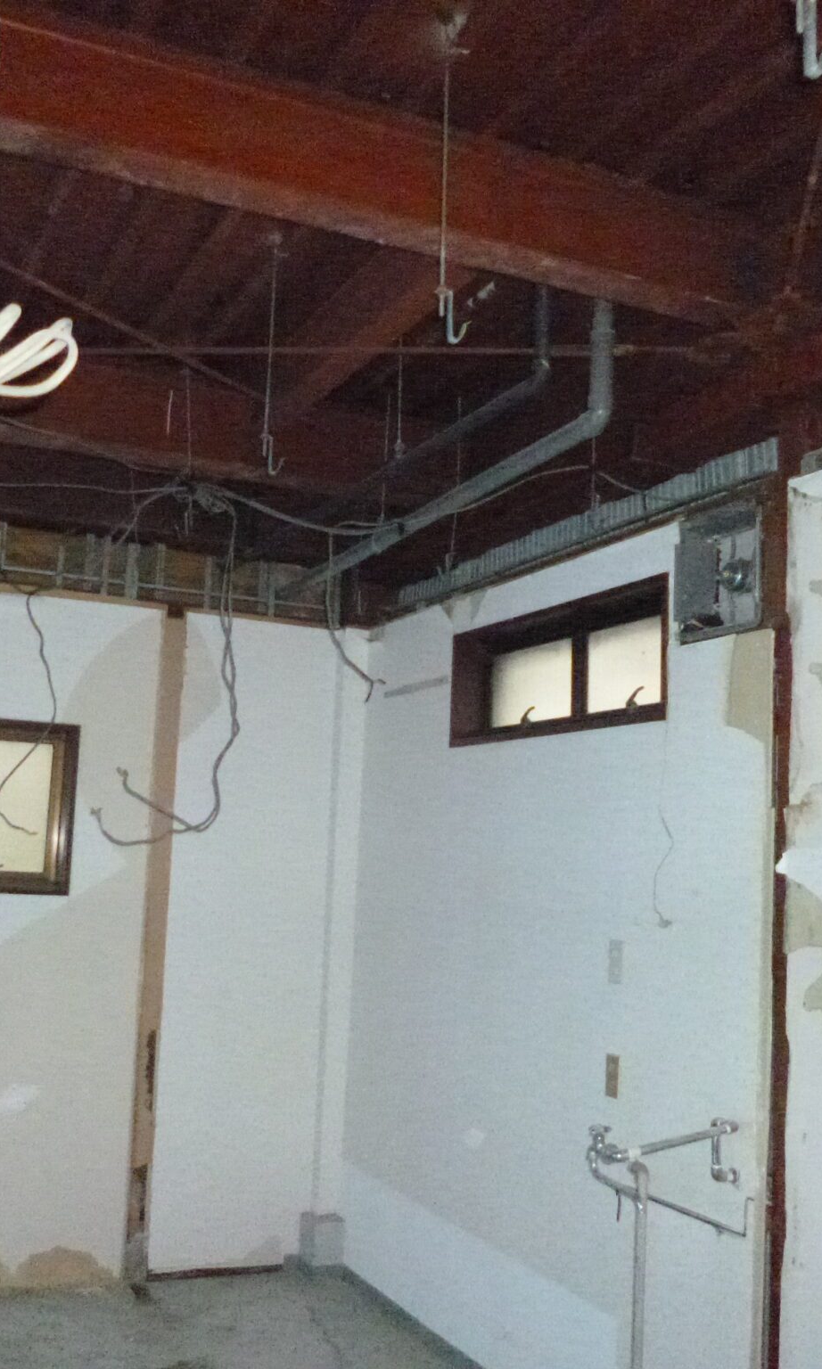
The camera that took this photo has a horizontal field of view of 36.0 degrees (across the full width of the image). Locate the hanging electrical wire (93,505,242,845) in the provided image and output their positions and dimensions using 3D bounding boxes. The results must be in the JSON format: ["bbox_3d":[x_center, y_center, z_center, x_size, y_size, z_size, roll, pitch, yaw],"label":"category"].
[{"bbox_3d":[-0.742,-0.033,3.850,0.390,1.000,0.220,2,-7,0],"label":"hanging electrical wire"}]

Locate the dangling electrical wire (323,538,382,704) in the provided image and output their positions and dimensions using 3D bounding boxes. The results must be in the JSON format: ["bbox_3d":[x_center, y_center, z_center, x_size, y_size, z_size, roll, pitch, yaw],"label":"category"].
[{"bbox_3d":[-0.179,-0.208,3.920,0.160,0.500,0.100,2,-7,0],"label":"dangling electrical wire"}]

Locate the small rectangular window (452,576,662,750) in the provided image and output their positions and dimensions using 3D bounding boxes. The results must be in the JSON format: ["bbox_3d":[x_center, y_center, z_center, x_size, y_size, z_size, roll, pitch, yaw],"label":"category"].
[{"bbox_3d":[0.442,-0.030,3.722,0.130,0.375,1.160,5,-8,-25],"label":"small rectangular window"}]

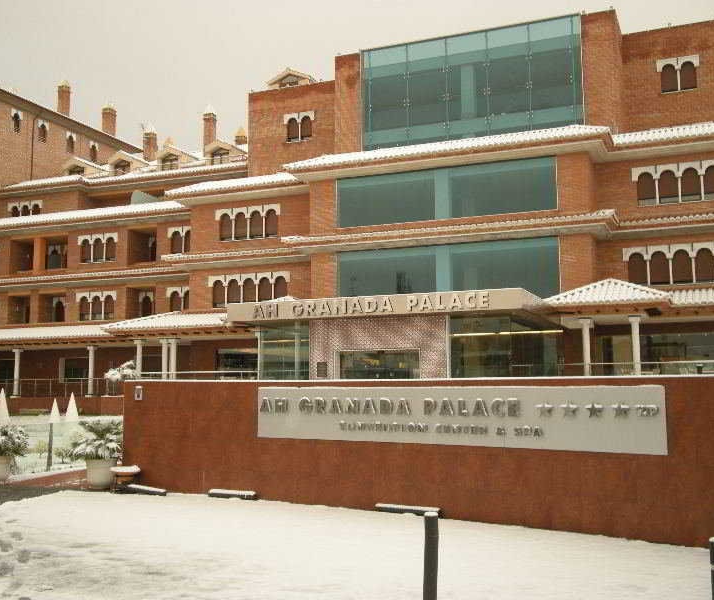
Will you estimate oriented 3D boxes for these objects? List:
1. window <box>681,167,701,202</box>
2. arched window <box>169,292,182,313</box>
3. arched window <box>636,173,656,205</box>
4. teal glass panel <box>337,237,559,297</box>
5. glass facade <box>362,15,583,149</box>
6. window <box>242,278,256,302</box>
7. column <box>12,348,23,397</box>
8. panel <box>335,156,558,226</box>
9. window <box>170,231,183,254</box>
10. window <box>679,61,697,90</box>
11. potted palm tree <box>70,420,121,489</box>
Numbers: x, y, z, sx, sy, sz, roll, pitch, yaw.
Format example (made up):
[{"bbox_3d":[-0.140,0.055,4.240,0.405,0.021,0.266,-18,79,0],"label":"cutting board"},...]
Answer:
[{"bbox_3d":[12.830,-4.373,32.785,0.720,1.378,0.250,-3,-7,22],"label":"window"},{"bbox_3d":[-9.491,0.155,44.703,0.720,1.315,0.150,-3,-7,22],"label":"arched window"},{"bbox_3d":[11.318,-4.288,33.384,0.681,1.344,0.250,-3,-7,22],"label":"arched window"},{"bbox_3d":[3.575,-1.063,35.243,9.445,2.450,0.120,-3,-7,21],"label":"teal glass panel"},{"bbox_3d":[5.270,-10.083,40.780,10.700,5.350,0.300,-3,-7,21],"label":"glass facade"},{"bbox_3d":[-4.895,-0.399,39.506,0.705,1.169,0.250,-3,-7,22],"label":"window"},{"bbox_3d":[-17.684,3.808,44.541,0.420,2.480,0.420,-3,-7,21],"label":"column"},{"bbox_3d":[3.434,-4.308,34.725,9.260,2.065,0.120,-3,-7,22],"label":"panel"},{"bbox_3d":[-9.439,-2.940,45.015,0.740,1.370,0.200,-3,-7,21],"label":"window"},{"bbox_3d":[15.153,-10.223,39.029,0.740,1.370,0.200,-3,-7,21],"label":"window"},{"bbox_3d":[-4.852,2.863,15.898,0.930,1.250,0.920,2,-7,-17],"label":"potted palm tree"}]

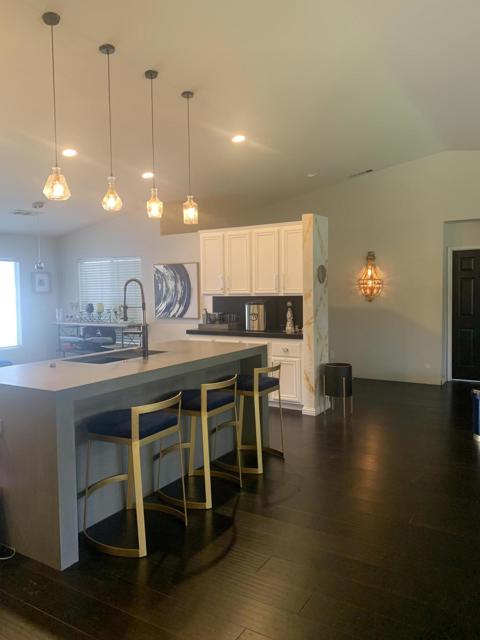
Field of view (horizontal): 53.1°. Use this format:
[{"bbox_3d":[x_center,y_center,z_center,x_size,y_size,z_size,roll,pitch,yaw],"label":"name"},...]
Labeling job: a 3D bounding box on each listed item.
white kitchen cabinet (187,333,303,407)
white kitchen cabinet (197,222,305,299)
[{"bbox_3d":[0.158,0.603,6.181,1.660,0.910,0.590,1,4,32],"label":"white kitchen cabinet"},{"bbox_3d":[0.263,-0.784,6.440,1.737,0.895,0.335,2,4,32],"label":"white kitchen cabinet"}]

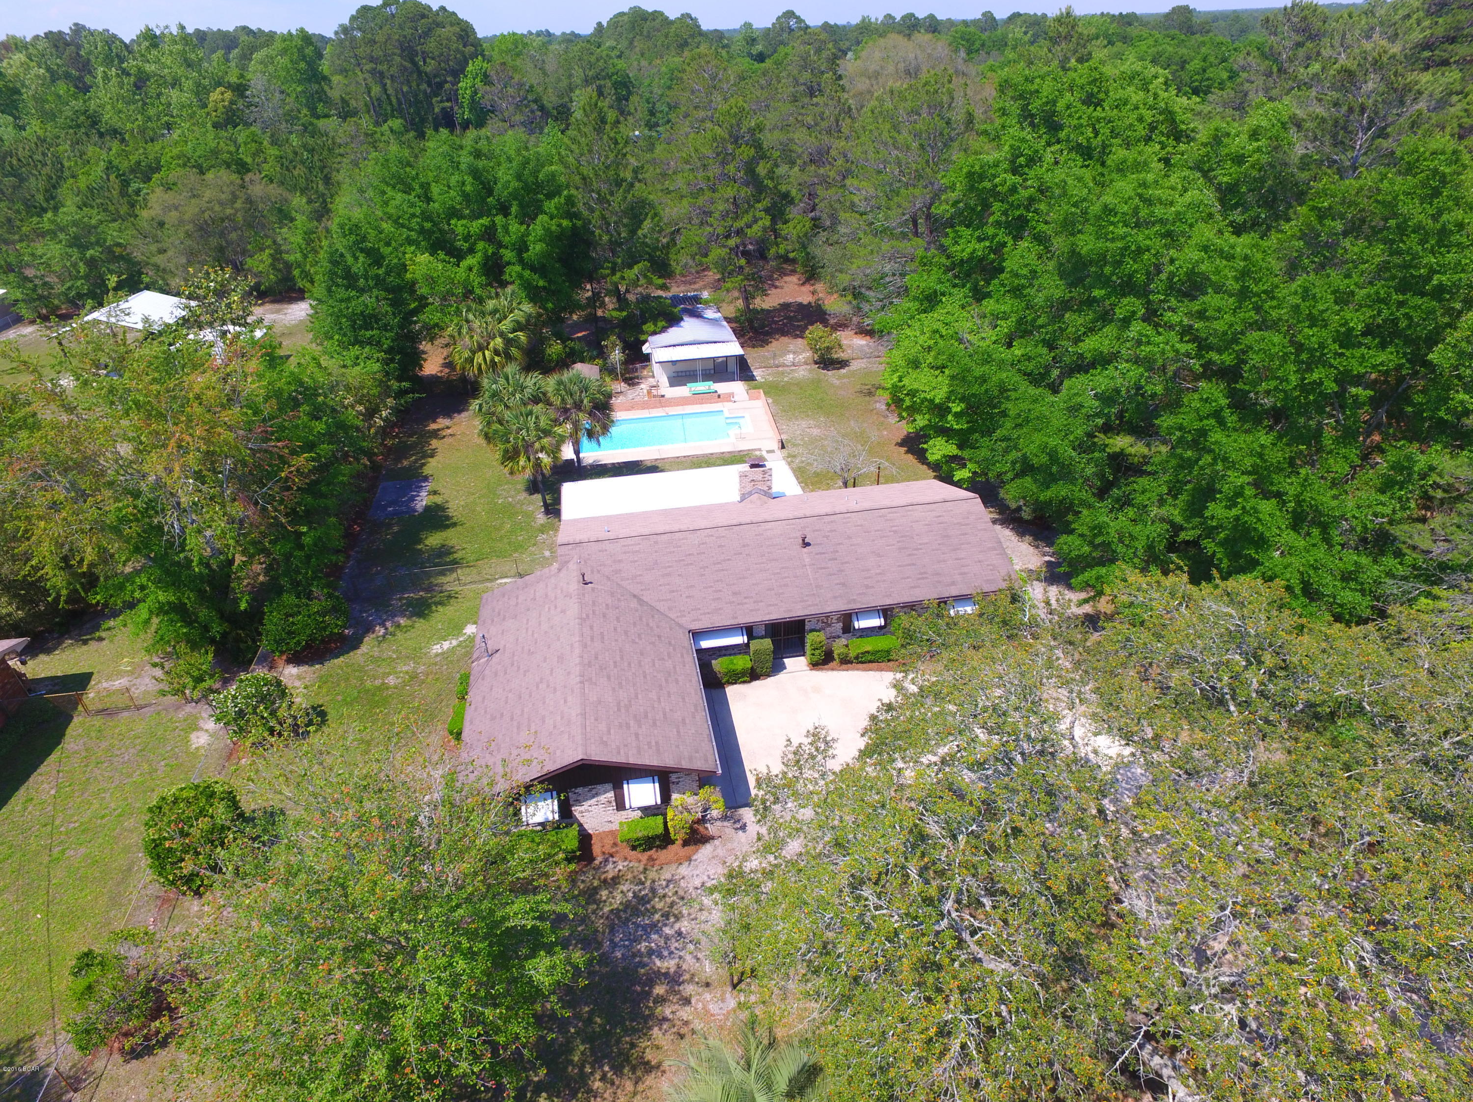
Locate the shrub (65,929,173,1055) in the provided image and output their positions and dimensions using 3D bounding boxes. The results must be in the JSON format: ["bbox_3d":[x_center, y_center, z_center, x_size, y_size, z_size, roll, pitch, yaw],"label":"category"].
[{"bbox_3d":[-16.039,11.579,21.932,1.800,1.800,2.400,-7,32,-7],"label":"shrub"}]

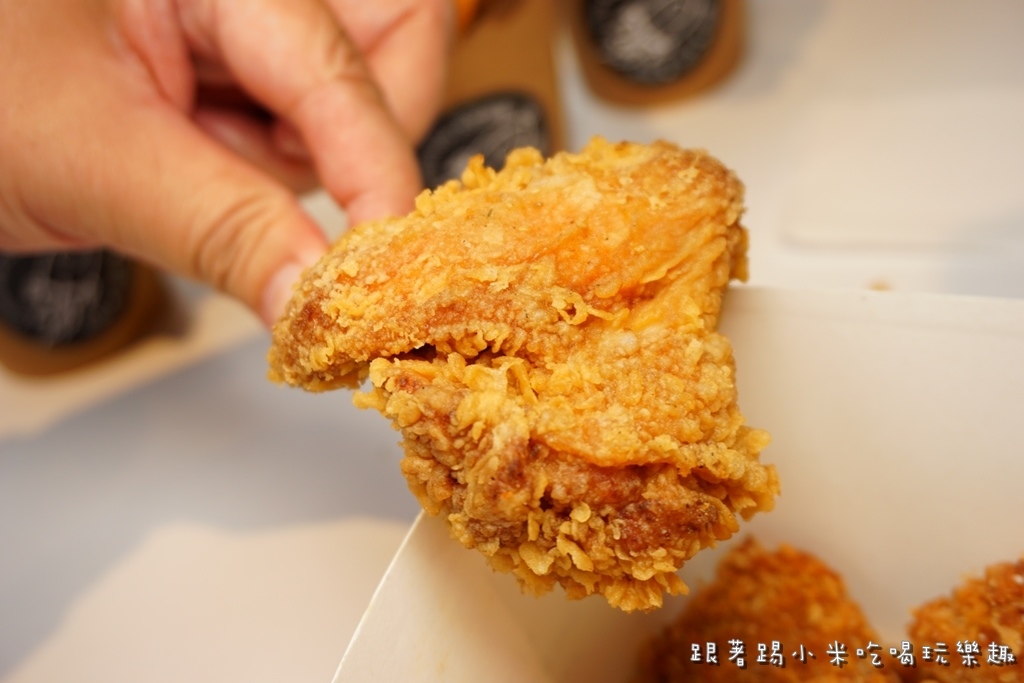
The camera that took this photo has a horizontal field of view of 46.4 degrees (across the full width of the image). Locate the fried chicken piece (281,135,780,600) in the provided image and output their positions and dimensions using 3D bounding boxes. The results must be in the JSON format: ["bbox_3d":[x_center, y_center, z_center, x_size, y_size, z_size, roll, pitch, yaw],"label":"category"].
[{"bbox_3d":[0.002,0.006,0.230,0.096,0.090,0.047,0,-5,0],"label":"fried chicken piece"}]

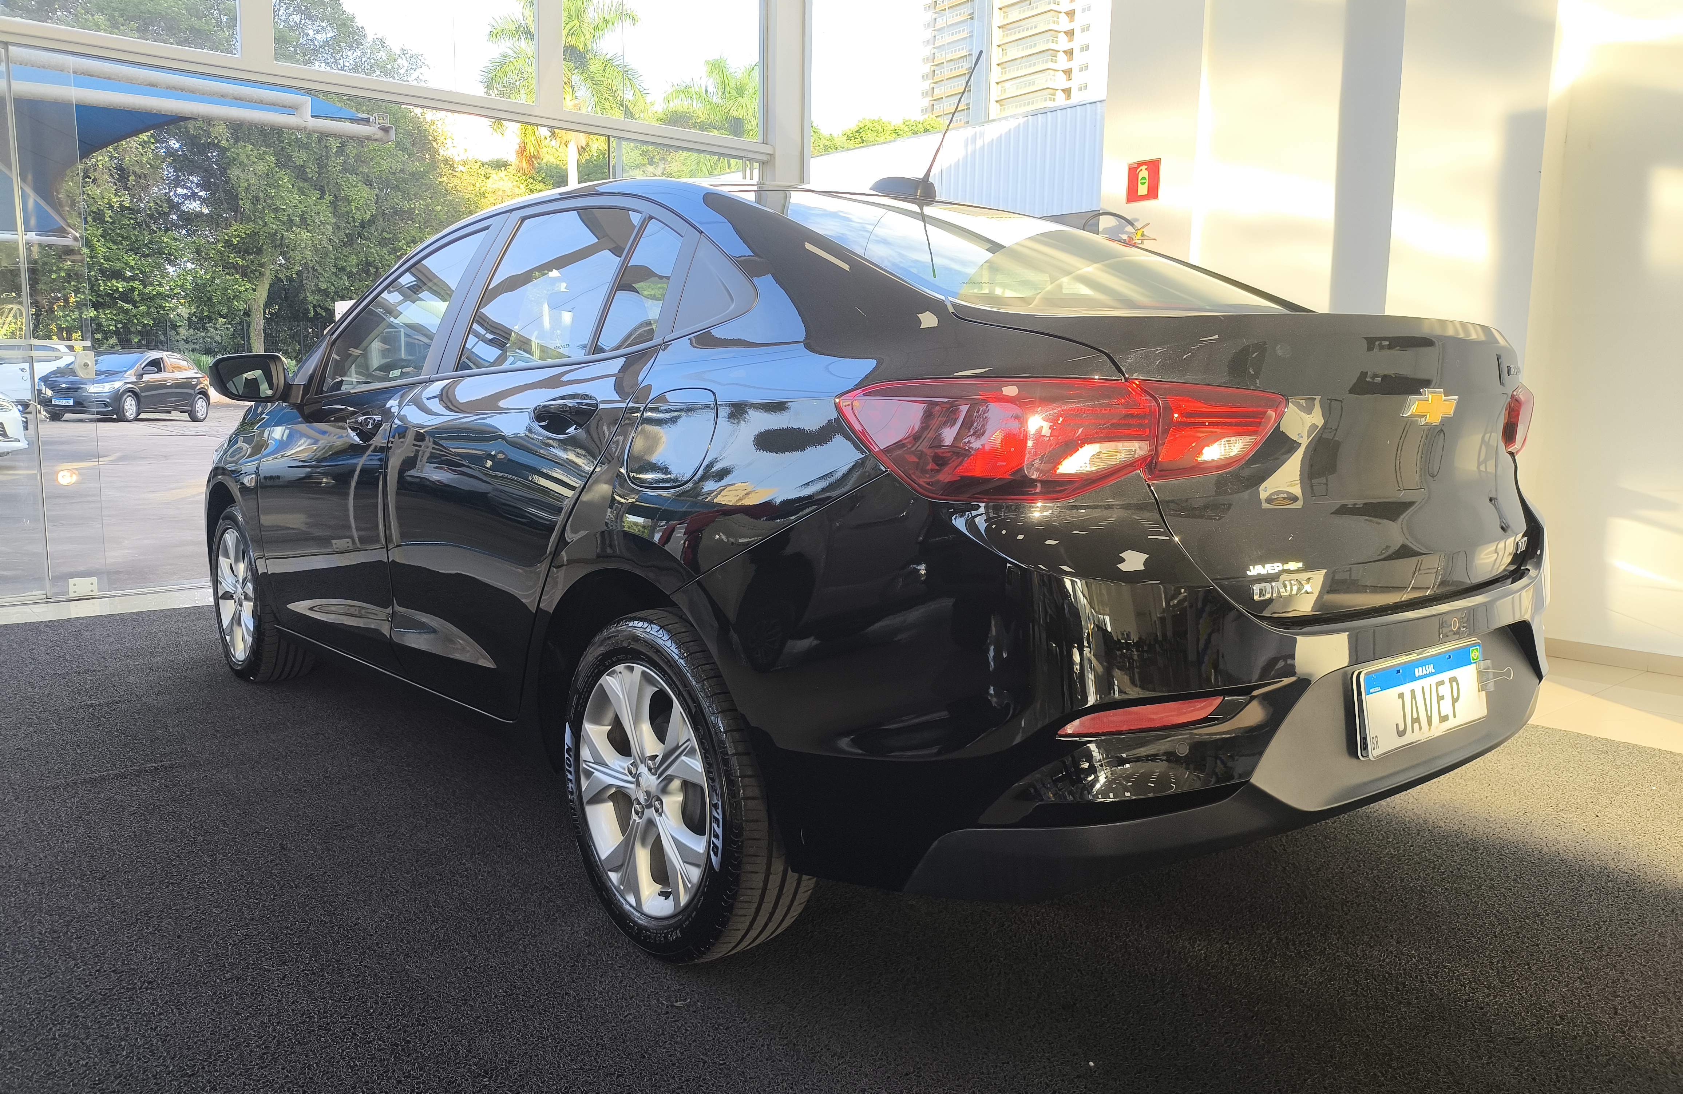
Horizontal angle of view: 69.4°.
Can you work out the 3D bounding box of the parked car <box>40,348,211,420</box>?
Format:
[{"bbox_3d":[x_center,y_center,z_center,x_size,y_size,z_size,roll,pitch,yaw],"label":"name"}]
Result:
[{"bbox_3d":[-14.794,-3.317,25.145,1.730,1.475,3.950,1,8,2],"label":"parked car"}]

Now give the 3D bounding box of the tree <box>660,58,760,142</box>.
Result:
[{"bbox_3d":[-4.659,-14.332,55.320,6.610,14.900,6.610,1,8,0],"label":"tree"}]

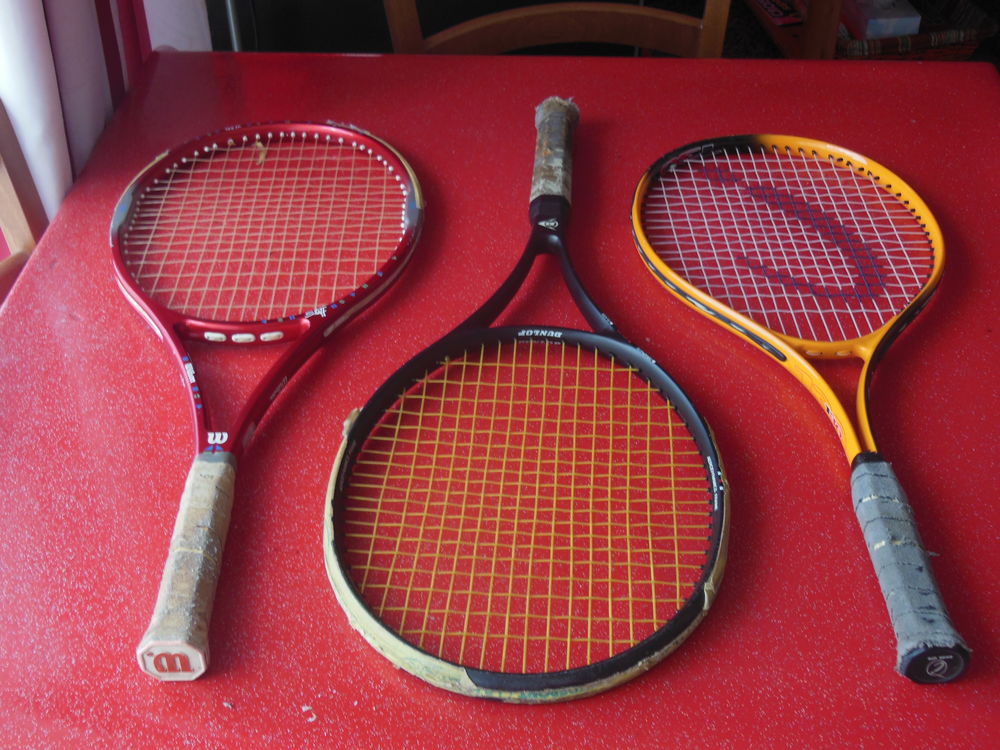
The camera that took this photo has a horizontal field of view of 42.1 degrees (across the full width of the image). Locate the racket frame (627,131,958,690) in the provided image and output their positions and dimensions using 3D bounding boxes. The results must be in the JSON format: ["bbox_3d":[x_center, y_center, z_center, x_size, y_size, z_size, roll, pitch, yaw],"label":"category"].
[{"bbox_3d":[0.248,-0.033,1.005,0.261,0.033,0.652,0,38,0],"label":"racket frame"}]

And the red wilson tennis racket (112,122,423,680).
[{"bbox_3d":[-0.197,-0.043,1.018,0.269,0.034,0.679,-1,38,-1],"label":"red wilson tennis racket"}]

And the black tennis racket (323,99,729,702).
[{"bbox_3d":[0.030,-0.036,1.008,0.269,0.036,0.691,2,38,3],"label":"black tennis racket"}]

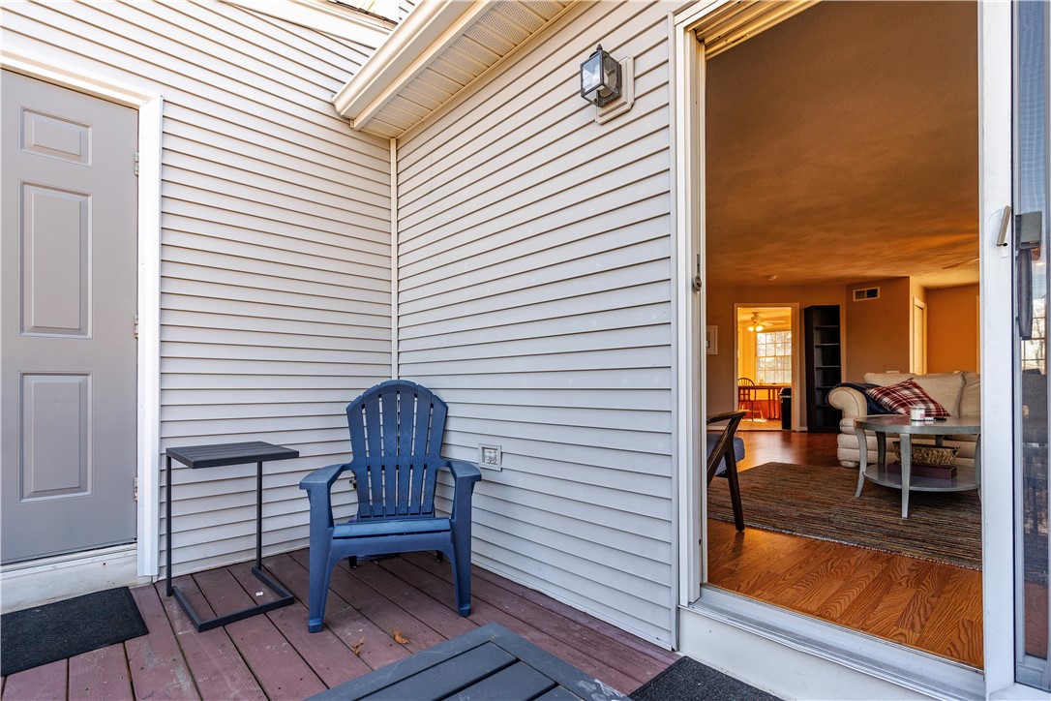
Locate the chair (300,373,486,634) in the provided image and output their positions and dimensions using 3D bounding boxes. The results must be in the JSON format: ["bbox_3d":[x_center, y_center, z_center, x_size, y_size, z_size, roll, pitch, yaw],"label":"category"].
[{"bbox_3d":[-0.598,0.619,2.200,0.690,0.950,0.800,1,-3,-12],"label":"chair"}]

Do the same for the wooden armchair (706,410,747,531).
[{"bbox_3d":[0.645,0.527,2.330,0.650,0.750,0.620,3,-4,-44],"label":"wooden armchair"}]

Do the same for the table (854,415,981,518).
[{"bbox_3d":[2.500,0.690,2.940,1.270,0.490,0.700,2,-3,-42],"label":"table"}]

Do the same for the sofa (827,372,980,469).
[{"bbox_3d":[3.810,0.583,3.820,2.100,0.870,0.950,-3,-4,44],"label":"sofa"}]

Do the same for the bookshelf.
[{"bbox_3d":[4.720,0.295,7.420,0.420,2.000,0.290,0,-3,4],"label":"bookshelf"}]

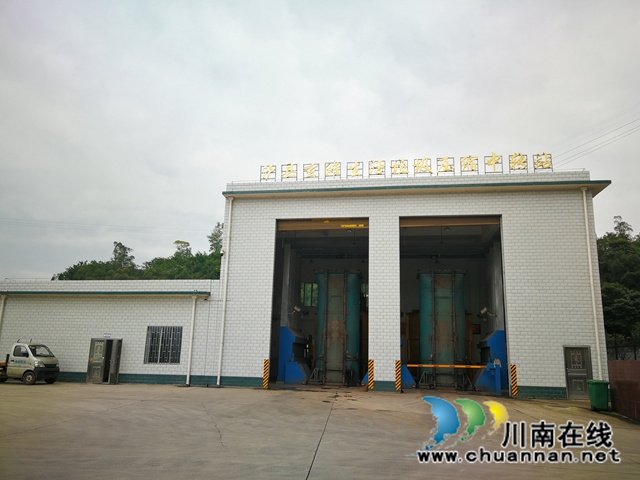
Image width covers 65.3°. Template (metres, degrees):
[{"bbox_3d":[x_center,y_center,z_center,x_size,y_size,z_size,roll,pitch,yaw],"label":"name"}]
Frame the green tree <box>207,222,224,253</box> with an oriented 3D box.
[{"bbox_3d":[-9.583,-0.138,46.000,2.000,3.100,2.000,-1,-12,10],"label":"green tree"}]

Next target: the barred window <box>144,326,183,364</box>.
[{"bbox_3d":[-7.692,5.199,24.617,1.868,1.814,0.120,-1,-12,10],"label":"barred window"}]

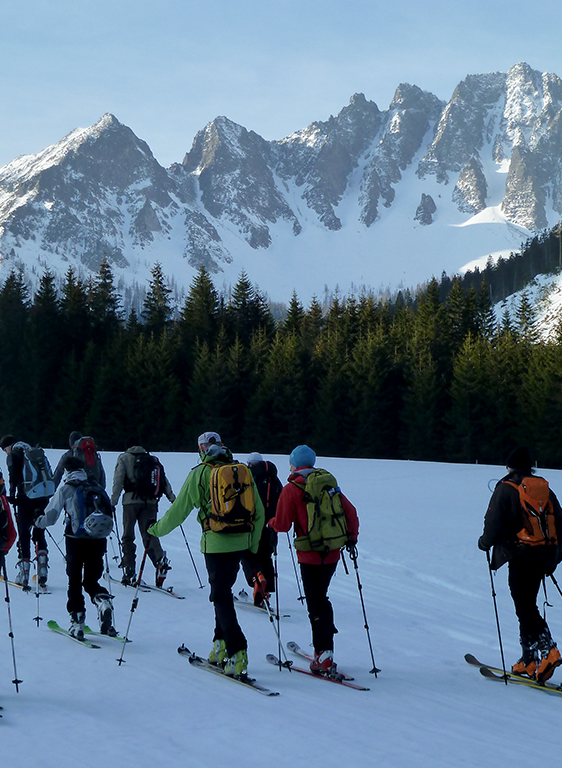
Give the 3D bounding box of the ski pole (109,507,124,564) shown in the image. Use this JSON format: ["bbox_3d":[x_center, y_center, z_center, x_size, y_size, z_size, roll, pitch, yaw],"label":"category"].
[{"bbox_3d":[-1.891,1.881,20.510,0.090,1.033,0.090,-6,-25,-13],"label":"ski pole"}]

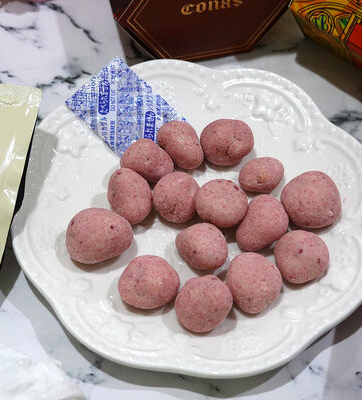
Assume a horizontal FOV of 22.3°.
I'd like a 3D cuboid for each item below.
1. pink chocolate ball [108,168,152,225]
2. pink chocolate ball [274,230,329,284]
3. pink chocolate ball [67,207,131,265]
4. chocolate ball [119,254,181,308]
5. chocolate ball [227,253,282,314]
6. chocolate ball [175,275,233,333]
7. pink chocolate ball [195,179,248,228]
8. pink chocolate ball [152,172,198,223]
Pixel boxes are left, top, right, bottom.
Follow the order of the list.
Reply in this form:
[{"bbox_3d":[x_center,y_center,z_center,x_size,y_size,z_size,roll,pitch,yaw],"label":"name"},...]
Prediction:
[{"bbox_3d":[-0.026,-0.002,0.463,0.020,0.023,0.030,-19,61,-14],"label":"pink chocolate ball"},{"bbox_3d":[0.059,0.028,0.448,0.026,0.024,0.026,4,58,0],"label":"pink chocolate ball"},{"bbox_3d":[-0.041,0.017,0.448,0.032,0.027,0.026,-11,59,-10],"label":"pink chocolate ball"},{"bbox_3d":[-0.016,0.039,0.436,0.029,0.025,0.025,5,58,0],"label":"chocolate ball"},{"bbox_3d":[0.035,0.039,0.439,0.025,0.025,0.029,-12,60,-10],"label":"chocolate ball"},{"bbox_3d":[0.011,0.048,0.432,0.026,0.024,0.027,1,58,-2],"label":"chocolate ball"},{"bbox_3d":[0.021,0.002,0.463,0.026,0.023,0.024,1,58,-2],"label":"pink chocolate ball"},{"bbox_3d":[-0.002,-0.002,0.464,0.023,0.023,0.027,7,58,2],"label":"pink chocolate ball"}]

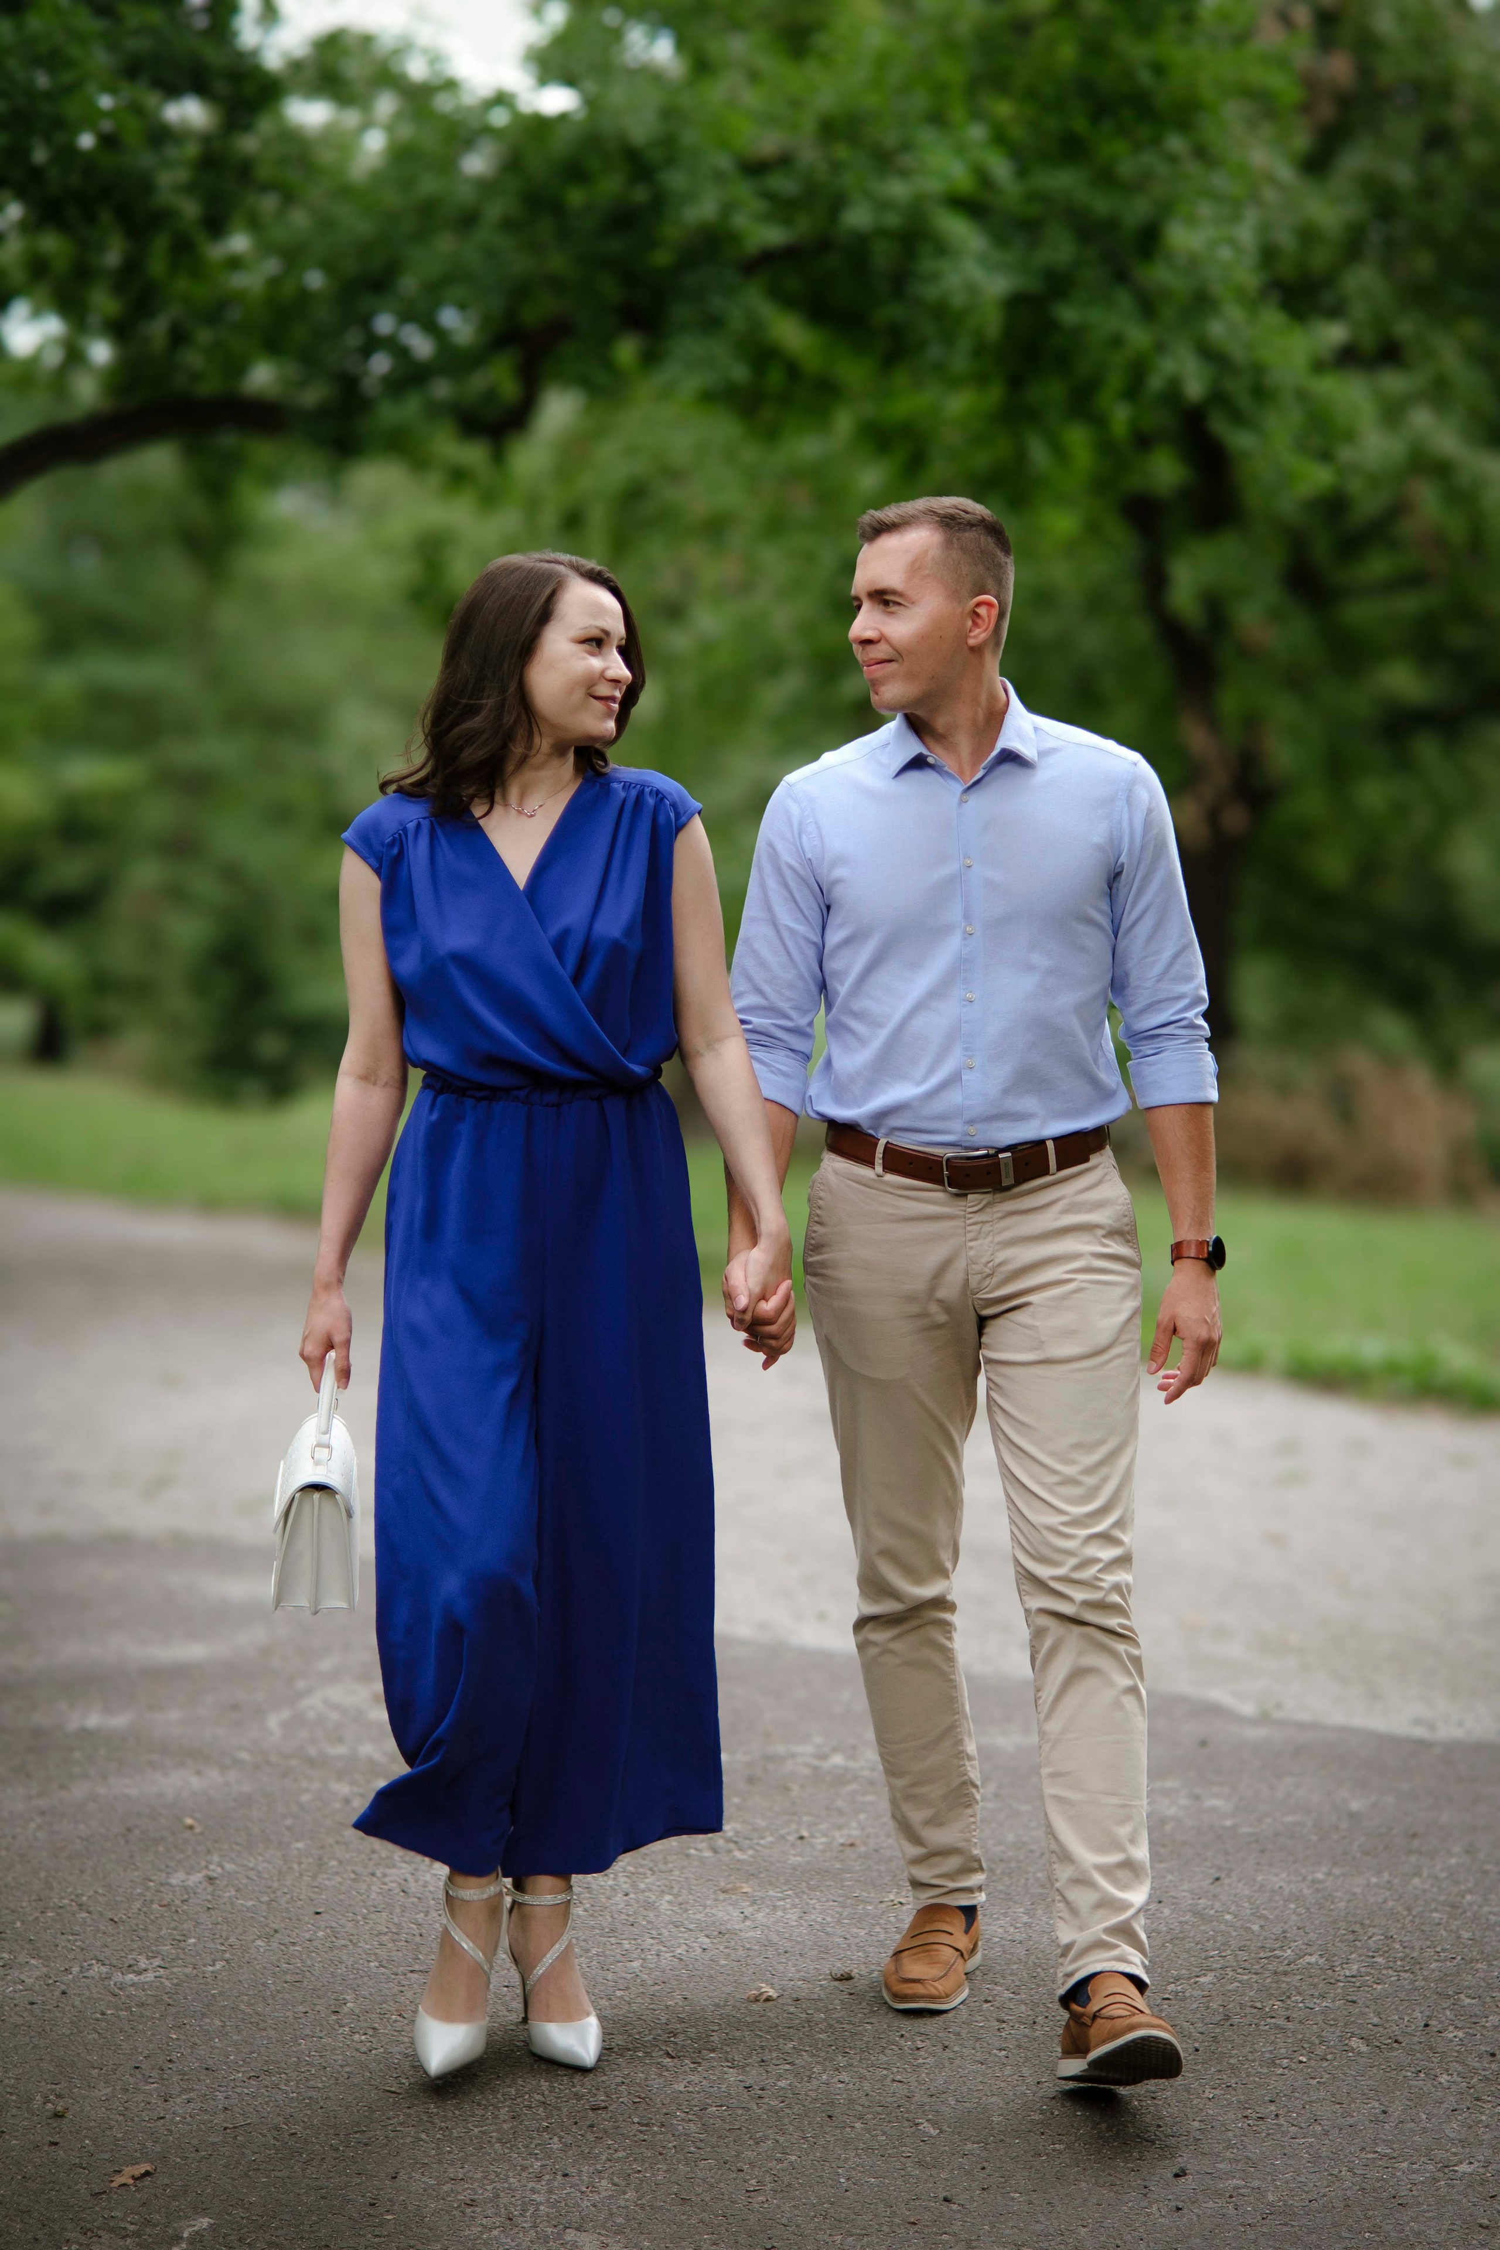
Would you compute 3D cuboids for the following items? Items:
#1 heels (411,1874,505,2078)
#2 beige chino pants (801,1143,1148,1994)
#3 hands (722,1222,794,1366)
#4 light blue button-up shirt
[{"bbox_3d":[-0.339,0.981,3.620,0.088,0.190,0.215,0,2,9],"label":"heels"},{"bbox_3d":[0.262,0.480,3.663,0.410,0.975,0.460,0,2,3],"label":"beige chino pants"},{"bbox_3d":[0.010,0.201,3.630,0.090,0.172,0.115,0,2,0],"label":"hands"},{"bbox_3d":[0.259,-0.244,3.623,0.565,0.550,0.290,0,2,3],"label":"light blue button-up shirt"}]

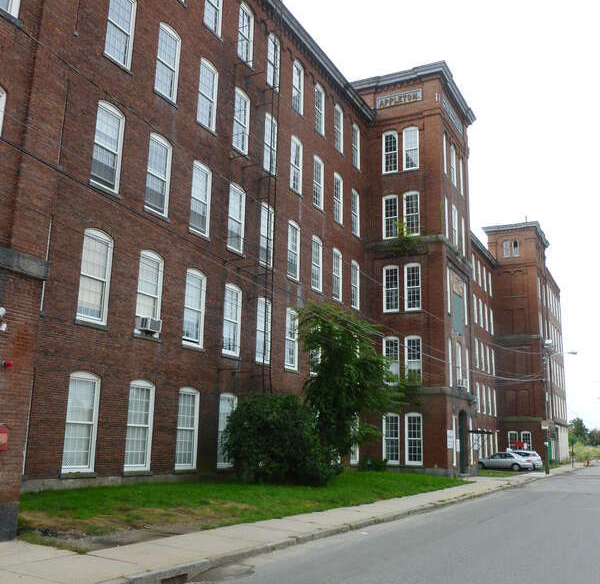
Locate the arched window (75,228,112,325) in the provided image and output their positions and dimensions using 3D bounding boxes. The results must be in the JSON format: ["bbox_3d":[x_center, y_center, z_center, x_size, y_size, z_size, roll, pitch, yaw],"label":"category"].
[{"bbox_3d":[-6.221,-0.492,19.677,0.180,2.900,1.189,-6,-15,28],"label":"arched window"}]

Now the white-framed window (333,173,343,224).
[{"bbox_3d":[2.140,-5.285,36.217,0.150,2.831,1.142,-6,-15,28],"label":"white-framed window"}]

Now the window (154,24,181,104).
[{"bbox_3d":[-4.862,-8.424,23.827,0.160,2.856,1.145,-6,-15,28],"label":"window"}]

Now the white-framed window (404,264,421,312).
[{"bbox_3d":[6.562,-0.317,37.607,1.030,2.828,0.180,-6,-15,28],"label":"white-framed window"}]

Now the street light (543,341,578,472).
[{"bbox_3d":[17.737,7.779,44.080,2.300,9.002,0.500,-5,-15,28],"label":"street light"}]

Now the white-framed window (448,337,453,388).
[{"bbox_3d":[8.103,3.834,34.887,0.160,2.632,0.868,-6,-15,28],"label":"white-framed window"}]

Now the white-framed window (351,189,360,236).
[{"bbox_3d":[3.263,-4.701,38.447,0.160,2.793,1.201,-5,-15,28],"label":"white-framed window"}]

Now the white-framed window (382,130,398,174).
[{"bbox_3d":[5.603,-8.677,40.212,1.030,2.871,0.180,-6,-15,28],"label":"white-framed window"}]

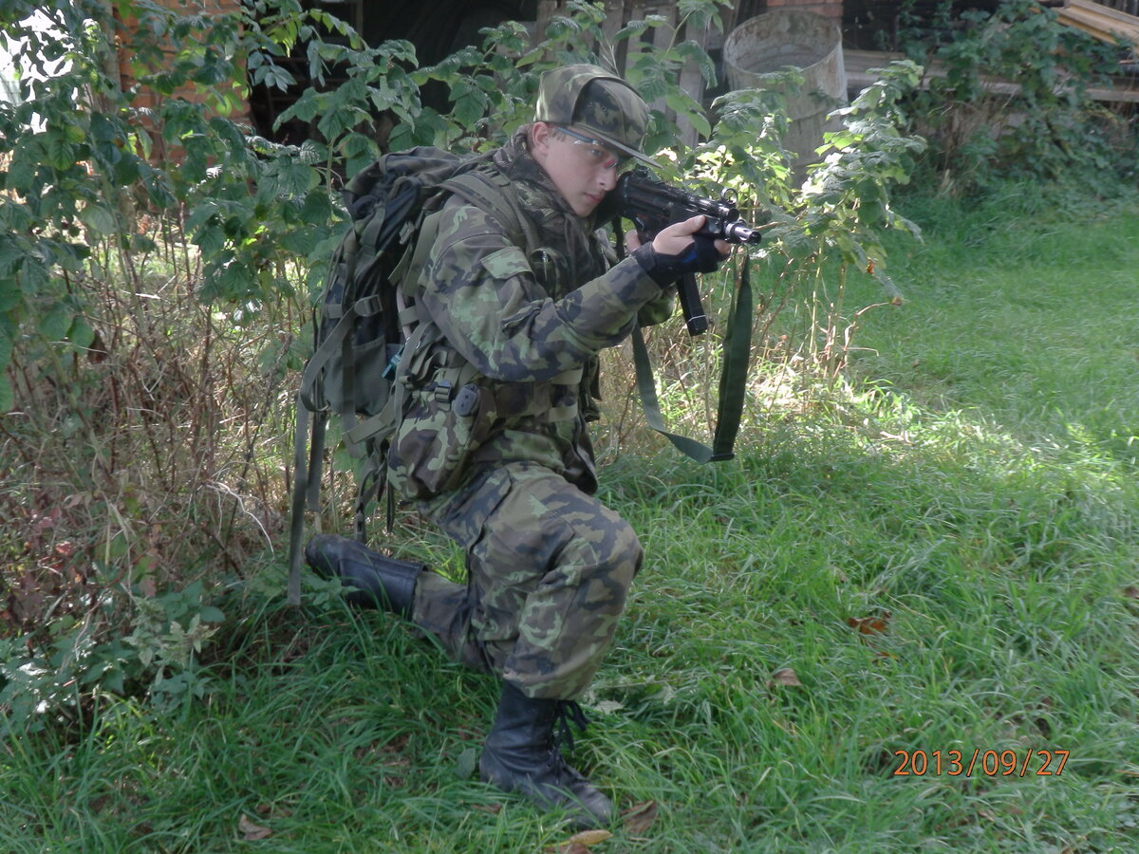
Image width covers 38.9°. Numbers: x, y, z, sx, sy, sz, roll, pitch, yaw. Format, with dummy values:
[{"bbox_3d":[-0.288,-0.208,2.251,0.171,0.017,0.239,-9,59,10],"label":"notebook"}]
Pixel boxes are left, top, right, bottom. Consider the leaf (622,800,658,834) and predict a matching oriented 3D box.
[{"bbox_3d":[0.120,0.673,2.785,0.060,0.030,0.055,0,20,0],"label":"leaf"}]

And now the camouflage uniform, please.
[{"bbox_3d":[-0.075,0.036,2.913,0.750,1.120,0.560,13,24,33],"label":"camouflage uniform"}]

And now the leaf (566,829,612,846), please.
[{"bbox_3d":[0.033,0.698,2.740,0.075,0.015,0.035,-3,20,-9],"label":"leaf"}]

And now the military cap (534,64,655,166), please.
[{"bbox_3d":[0.056,-0.504,2.600,0.260,0.130,0.180,22,0,35],"label":"military cap"}]

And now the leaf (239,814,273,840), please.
[{"bbox_3d":[-0.538,0.686,2.757,0.055,0.025,0.045,0,20,0],"label":"leaf"}]

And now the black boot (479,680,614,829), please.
[{"bbox_3d":[-0.051,0.548,2.860,0.285,0.250,0.108,12,23,30],"label":"black boot"}]

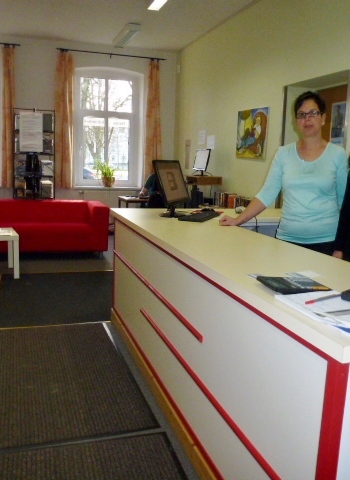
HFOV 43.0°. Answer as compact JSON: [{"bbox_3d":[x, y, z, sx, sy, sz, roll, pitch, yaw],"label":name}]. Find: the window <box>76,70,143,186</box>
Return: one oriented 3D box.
[{"bbox_3d":[-1.193,-2.041,8.154,1.283,2.142,0.200,-1,11,-19],"label":"window"}]

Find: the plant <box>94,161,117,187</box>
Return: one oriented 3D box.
[{"bbox_3d":[-1.287,-1.217,8.255,0.420,0.479,0.360,-1,11,-19],"label":"plant"}]

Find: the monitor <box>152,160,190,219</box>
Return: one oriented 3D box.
[{"bbox_3d":[-0.015,-0.378,3.308,0.200,0.400,0.410,6,11,23],"label":"monitor"}]

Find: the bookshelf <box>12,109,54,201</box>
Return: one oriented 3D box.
[{"bbox_3d":[-2.413,-1.184,7.648,0.677,2.059,0.300,-1,11,-19],"label":"bookshelf"}]

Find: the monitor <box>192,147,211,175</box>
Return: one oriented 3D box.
[{"bbox_3d":[0.398,-1.119,6.421,0.200,0.385,0.400,-3,11,-29],"label":"monitor"}]

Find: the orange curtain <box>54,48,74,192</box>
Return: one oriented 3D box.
[{"bbox_3d":[-1.941,-2.078,7.782,0.333,2.357,0.120,-1,11,-19],"label":"orange curtain"}]

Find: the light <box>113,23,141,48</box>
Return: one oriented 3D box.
[{"bbox_3d":[-0.822,-3.394,7.404,0.200,0.120,1.170,-1,11,-19],"label":"light"}]

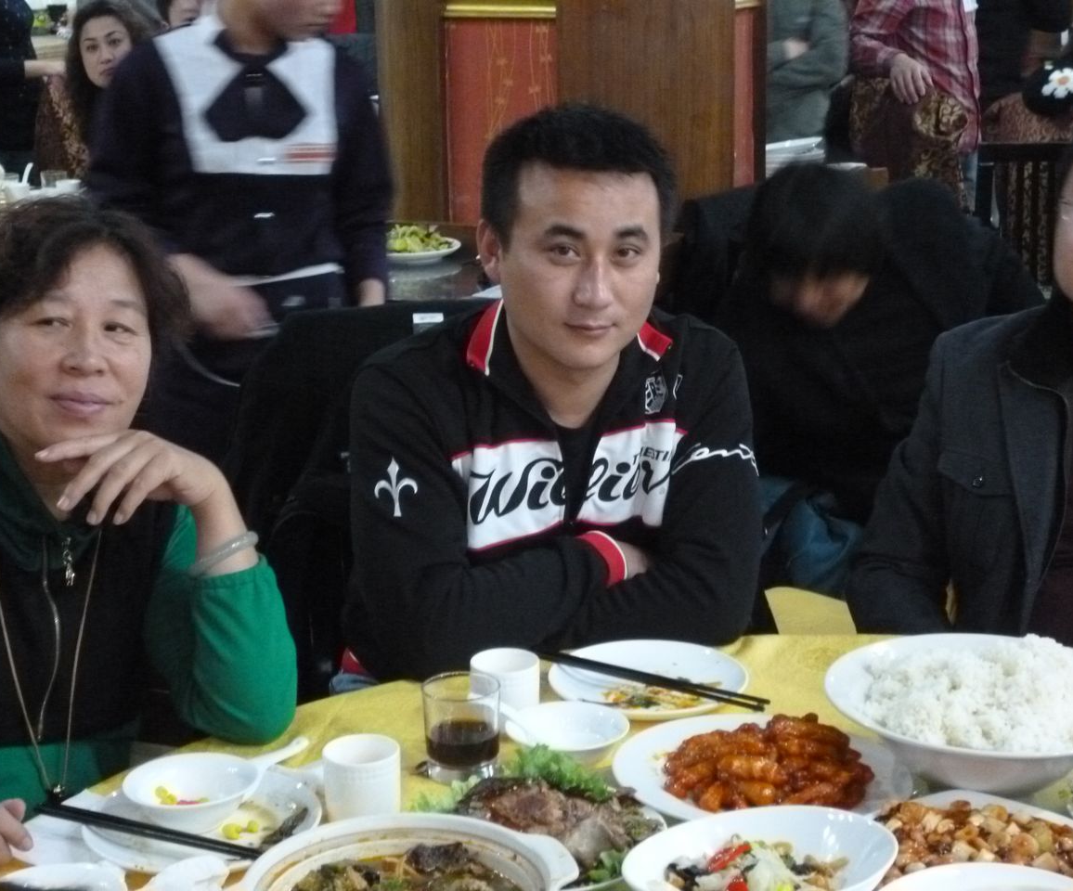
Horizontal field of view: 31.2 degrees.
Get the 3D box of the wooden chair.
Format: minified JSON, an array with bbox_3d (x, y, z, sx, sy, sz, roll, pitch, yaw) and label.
[{"bbox_3d":[1.047,-0.033,3.485,0.450,0.970,0.520,0,16,4],"label":"wooden chair"}]

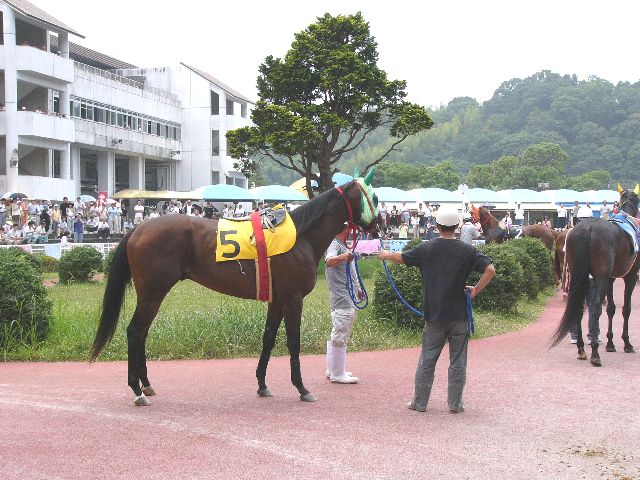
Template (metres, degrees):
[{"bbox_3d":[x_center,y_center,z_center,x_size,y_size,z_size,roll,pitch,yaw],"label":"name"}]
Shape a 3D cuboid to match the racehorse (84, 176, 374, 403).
[{"bbox_3d":[-0.753,0.410,5.930,2.570,2.040,0.600,0,2,-2],"label":"racehorse"}]

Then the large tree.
[{"bbox_3d":[0.310,-3.290,22.000,6.800,8.400,6.500,0,2,0],"label":"large tree"}]

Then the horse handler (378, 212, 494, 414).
[{"bbox_3d":[0.985,0.587,5.640,0.970,1.700,0.560,0,2,-7],"label":"horse handler"}]

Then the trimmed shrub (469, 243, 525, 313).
[{"bbox_3d":[3.110,0.642,12.000,1.250,1.180,1.250,0,2,0],"label":"trimmed shrub"}]

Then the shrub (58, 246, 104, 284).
[{"bbox_3d":[-5.950,0.609,16.600,1.160,0.950,1.100,0,2,0],"label":"shrub"}]

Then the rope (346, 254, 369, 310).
[{"bbox_3d":[0.361,0.409,6.400,0.210,0.540,0.130,0,2,0],"label":"rope"}]

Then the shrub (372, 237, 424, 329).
[{"bbox_3d":[1.330,0.669,10.100,1.150,1.250,1.150,0,2,0],"label":"shrub"}]

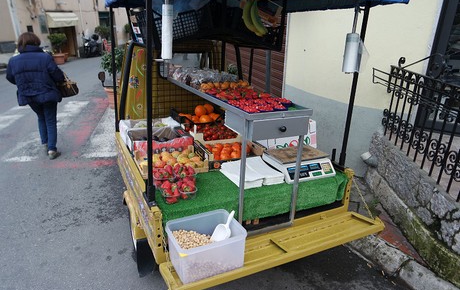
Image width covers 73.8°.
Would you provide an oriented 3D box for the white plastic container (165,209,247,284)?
[{"bbox_3d":[-0.119,0.482,1.474,0.325,0.178,0.247,-8,22,-25],"label":"white plastic container"}]

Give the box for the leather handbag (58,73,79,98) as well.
[{"bbox_3d":[-2.121,-0.783,4.000,0.165,0.310,0.300,19,25,39],"label":"leather handbag"}]

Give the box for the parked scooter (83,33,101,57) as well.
[{"bbox_3d":[-8.046,-5.867,17.800,0.740,1.350,1.950,2,20,0],"label":"parked scooter"}]

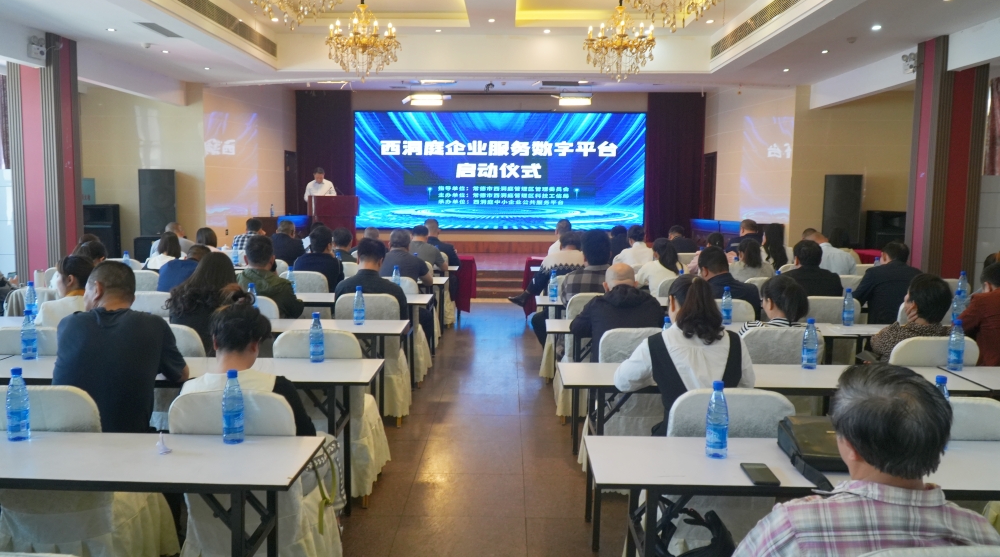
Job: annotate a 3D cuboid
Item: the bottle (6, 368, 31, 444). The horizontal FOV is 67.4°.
[{"bbox_3d":[-1.509,0.392,2.345,0.068,0.222,0.068,1,6,0],"label":"bottle"}]

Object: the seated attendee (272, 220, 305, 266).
[{"bbox_3d":[-2.204,0.025,7.931,0.500,1.292,0.780,2,6,11],"label":"seated attendee"}]

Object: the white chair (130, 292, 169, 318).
[{"bbox_3d":[-2.292,0.516,5.240,0.470,0.890,0.560,1,6,1],"label":"white chair"}]

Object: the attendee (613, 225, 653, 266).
[{"bbox_3d":[1.323,0.095,7.669,0.500,1.275,0.750,1,6,1],"label":"attendee"}]

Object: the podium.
[{"bbox_3d":[-2.616,-0.742,12.027,0.780,1.151,0.500,-1,6,-9],"label":"podium"}]

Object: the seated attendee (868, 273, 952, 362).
[{"bbox_3d":[2.104,0.545,3.879,0.560,1.170,0.740,-2,7,-19],"label":"seated attendee"}]

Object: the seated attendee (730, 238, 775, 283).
[{"bbox_3d":[2.152,0.265,6.495,0.470,1.220,0.740,1,6,1],"label":"seated attendee"}]

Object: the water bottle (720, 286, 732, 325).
[{"bbox_3d":[1.421,0.171,4.660,0.066,0.232,0.066,1,6,1],"label":"water bottle"}]

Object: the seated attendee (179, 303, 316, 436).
[{"bbox_3d":[-0.956,0.614,2.995,0.540,1.170,0.740,1,6,1],"label":"seated attendee"}]

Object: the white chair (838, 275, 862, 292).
[{"bbox_3d":[3.216,0.397,7.171,0.500,0.885,0.540,1,6,0],"label":"white chair"}]

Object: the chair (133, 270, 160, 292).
[{"bbox_3d":[-3.176,0.344,6.801,0.500,0.885,0.540,1,6,0],"label":"chair"}]

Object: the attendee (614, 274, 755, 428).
[{"bbox_3d":[0.725,0.598,3.055,0.540,1.220,0.720,0,6,-4],"label":"attendee"}]

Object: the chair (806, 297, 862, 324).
[{"bbox_3d":[2.307,0.546,5.553,0.500,0.885,0.540,1,6,0],"label":"chair"}]

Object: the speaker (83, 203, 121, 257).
[{"bbox_3d":[-5.485,-0.327,10.402,0.460,1.394,0.450,-1,6,-11],"label":"speaker"}]

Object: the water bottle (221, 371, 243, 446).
[{"bbox_3d":[-0.845,0.403,2.391,0.067,0.229,0.067,1,6,1],"label":"water bottle"}]

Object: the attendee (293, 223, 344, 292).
[{"bbox_3d":[-1.694,0.146,7.079,0.520,1.265,0.780,1,6,0],"label":"attendee"}]

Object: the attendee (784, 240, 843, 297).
[{"bbox_3d":[2.134,0.354,5.374,0.520,1.275,0.760,1,6,1],"label":"attendee"}]

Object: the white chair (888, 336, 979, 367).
[{"bbox_3d":[2.144,0.701,4.007,0.470,0.890,0.560,1,6,1],"label":"white chair"}]

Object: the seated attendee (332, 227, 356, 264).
[{"bbox_3d":[-1.701,0.063,8.136,0.500,1.220,0.780,1,6,0],"label":"seated attendee"}]

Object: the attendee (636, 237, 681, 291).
[{"bbox_3d":[1.369,0.245,6.549,0.480,1.218,0.780,-1,6,-9],"label":"attendee"}]

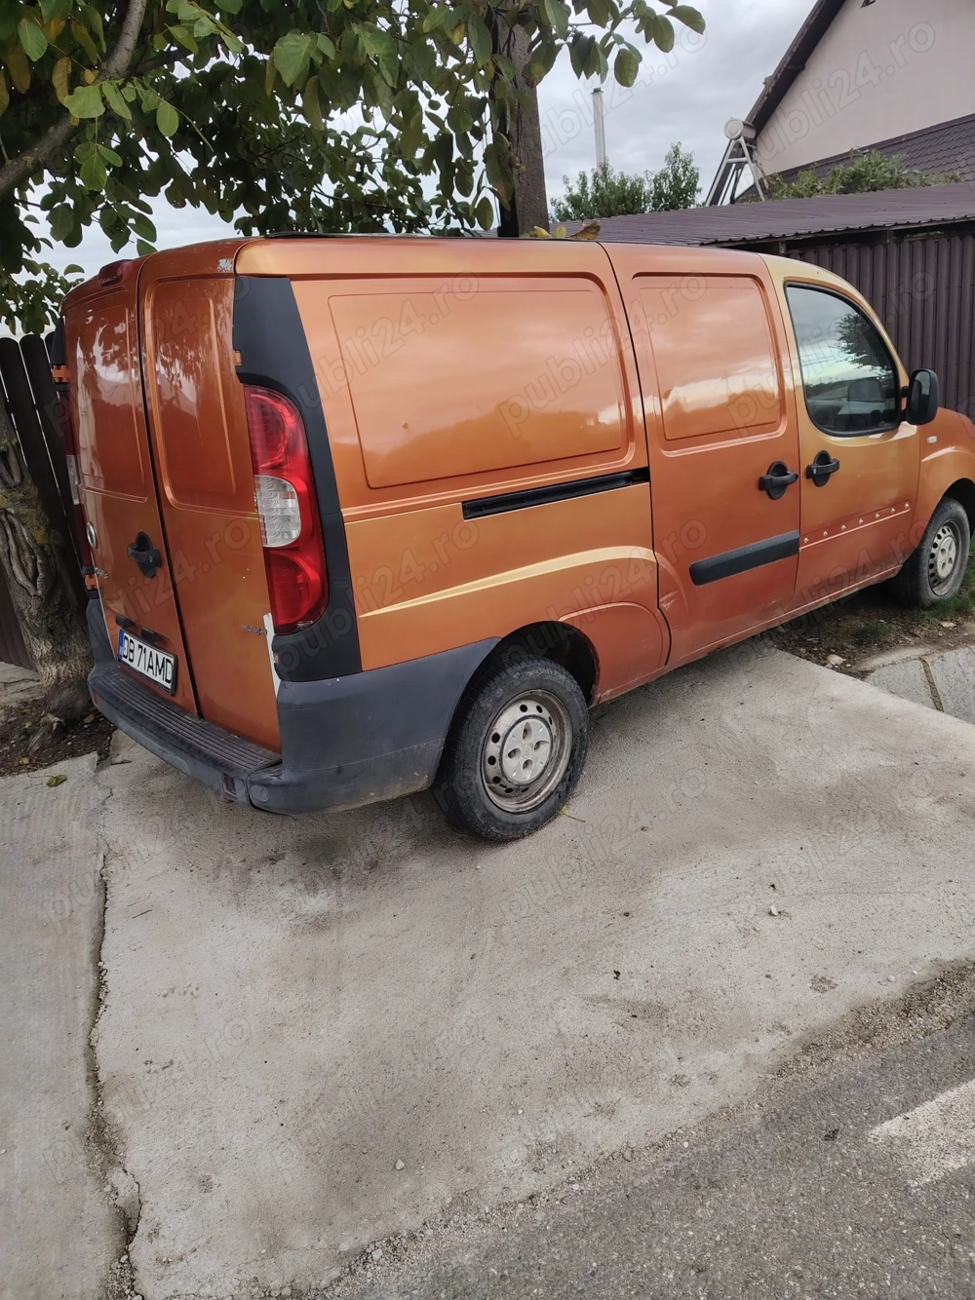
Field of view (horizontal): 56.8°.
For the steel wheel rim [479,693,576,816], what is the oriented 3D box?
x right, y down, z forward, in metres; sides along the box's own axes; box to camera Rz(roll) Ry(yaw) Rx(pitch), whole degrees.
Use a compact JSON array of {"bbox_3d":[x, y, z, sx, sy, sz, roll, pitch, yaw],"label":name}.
[{"bbox_3d":[0.087,0.312,2.937,0.409,0.409,0.151,-18,22,-37],"label":"steel wheel rim"}]

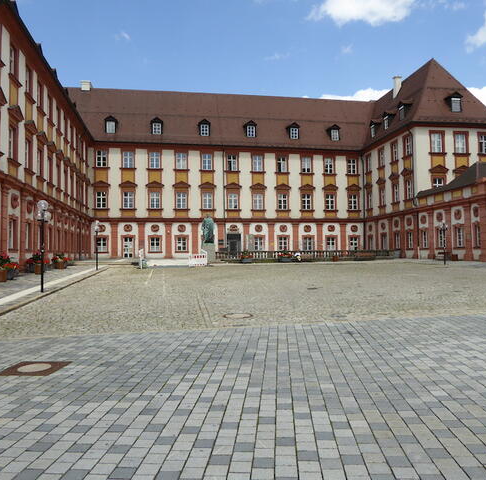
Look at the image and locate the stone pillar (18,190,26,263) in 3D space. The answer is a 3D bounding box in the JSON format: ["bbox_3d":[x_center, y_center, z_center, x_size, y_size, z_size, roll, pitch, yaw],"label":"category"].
[{"bbox_3d":[-13.480,-0.589,28.131,0.300,4.750,0.900,0,-2,-10],"label":"stone pillar"}]

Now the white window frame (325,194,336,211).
[{"bbox_3d":[11.571,-4.987,60.983,1.340,2.030,0.200,0,-2,-10],"label":"white window frame"}]

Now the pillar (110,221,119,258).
[{"bbox_3d":[-14.754,0.009,53.237,0.981,4.172,0.400,0,-2,-10],"label":"pillar"}]

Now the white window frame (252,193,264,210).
[{"bbox_3d":[1.973,-4.869,59.222,1.340,2.030,0.200,0,-2,-10],"label":"white window frame"}]

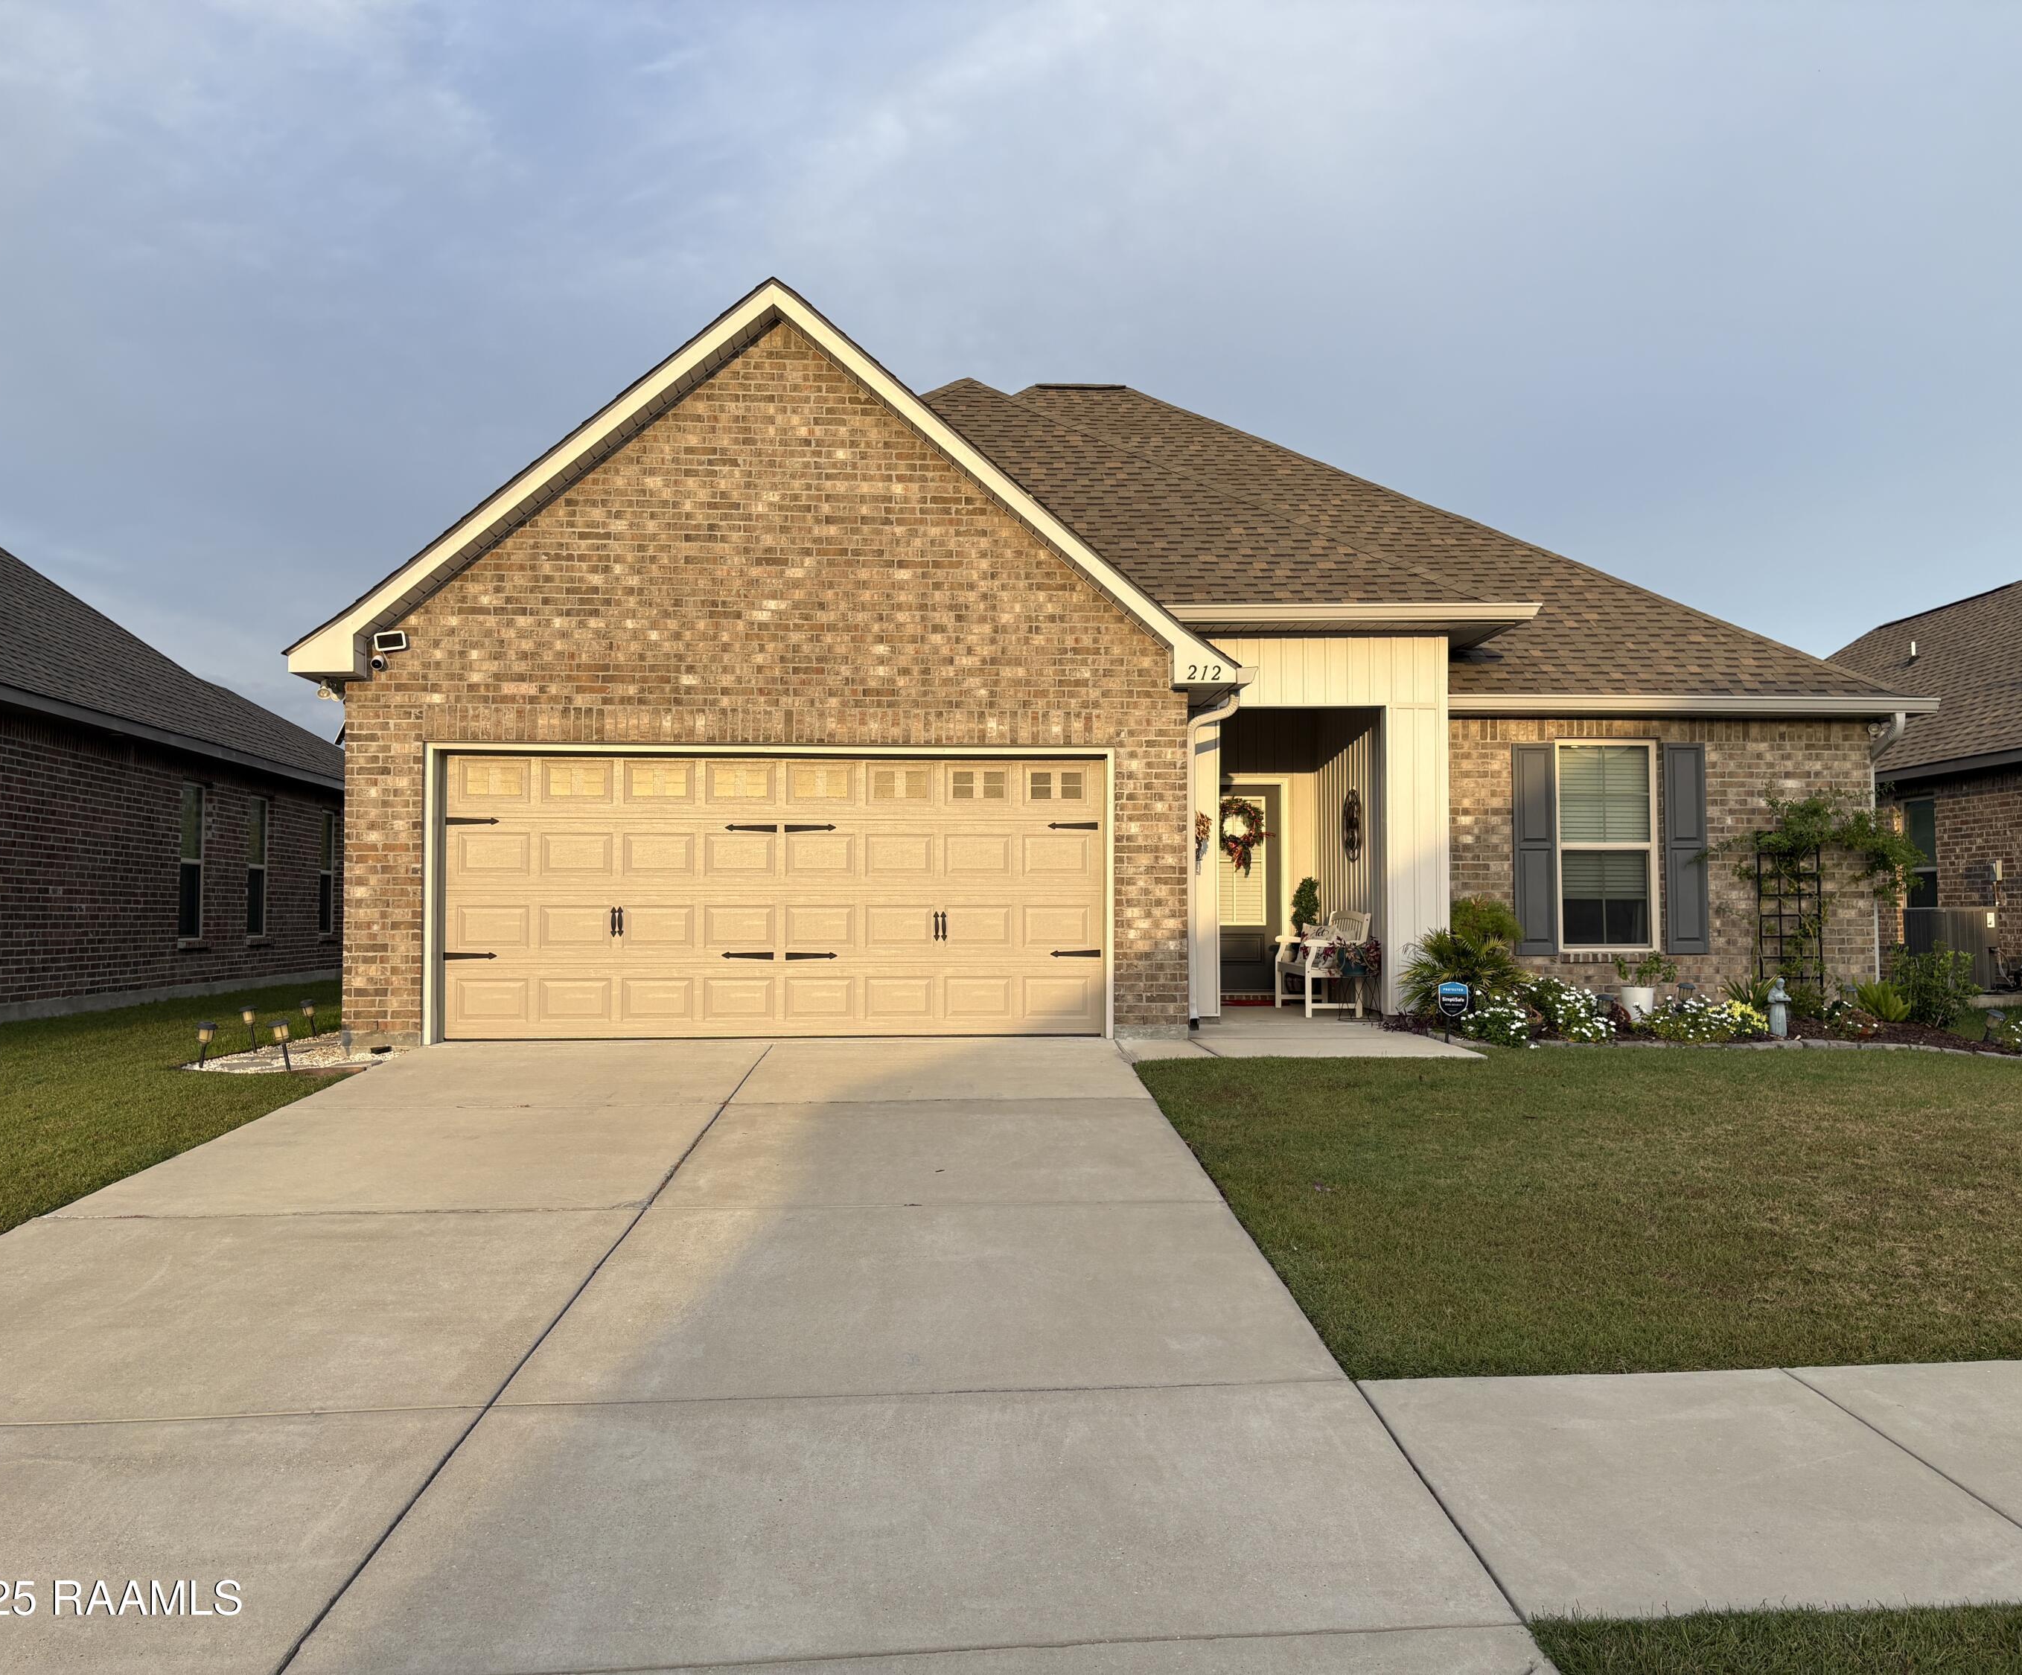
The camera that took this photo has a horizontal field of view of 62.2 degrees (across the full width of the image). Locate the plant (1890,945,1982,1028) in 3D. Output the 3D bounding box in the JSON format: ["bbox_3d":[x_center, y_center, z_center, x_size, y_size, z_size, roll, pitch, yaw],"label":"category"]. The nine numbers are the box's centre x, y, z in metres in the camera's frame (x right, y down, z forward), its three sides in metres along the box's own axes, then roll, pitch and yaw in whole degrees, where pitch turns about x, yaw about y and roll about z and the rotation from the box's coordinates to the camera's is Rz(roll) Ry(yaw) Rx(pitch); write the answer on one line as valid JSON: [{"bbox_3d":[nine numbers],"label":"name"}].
[{"bbox_3d":[7.760,1.245,14.081,0.720,0.690,0.680,0,-3,-6],"label":"plant"}]

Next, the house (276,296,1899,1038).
[{"bbox_3d":[0.754,-1.737,19.491,13.200,7.150,14.200,0,-3,-6],"label":"house"}]

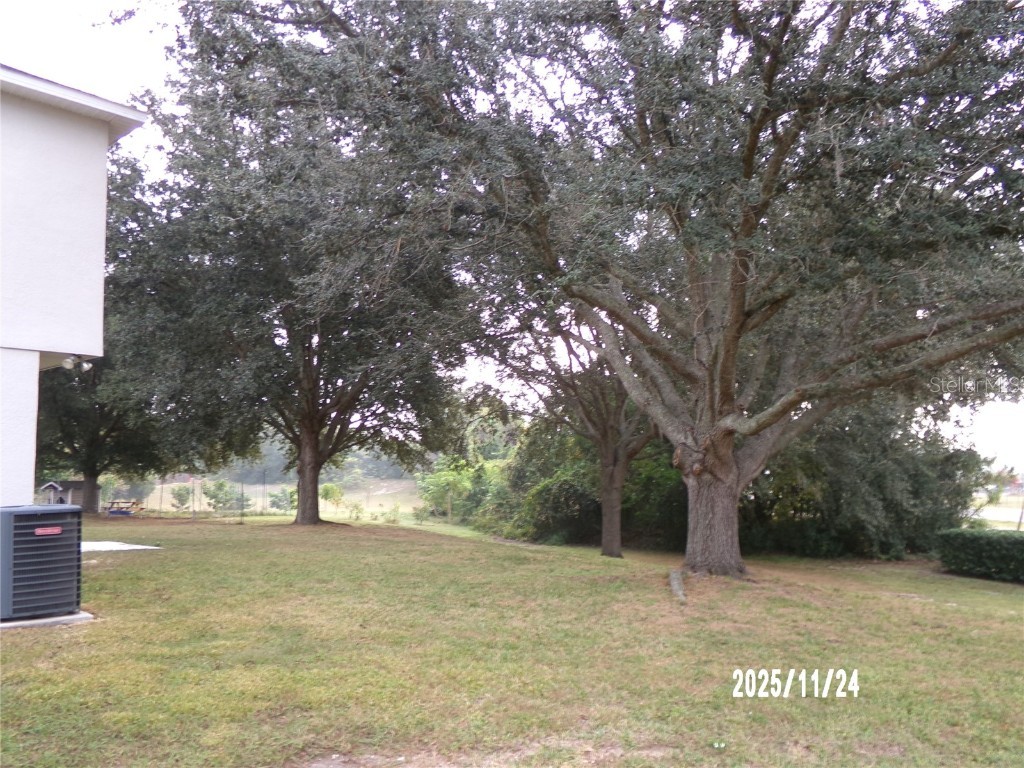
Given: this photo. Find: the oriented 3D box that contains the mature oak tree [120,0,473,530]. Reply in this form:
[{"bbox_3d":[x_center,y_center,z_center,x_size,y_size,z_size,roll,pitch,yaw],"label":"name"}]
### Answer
[{"bbox_3d":[-4.950,-2.900,19.700,8.600,12.400,8.300,0,-5,0],"label":"mature oak tree"}]

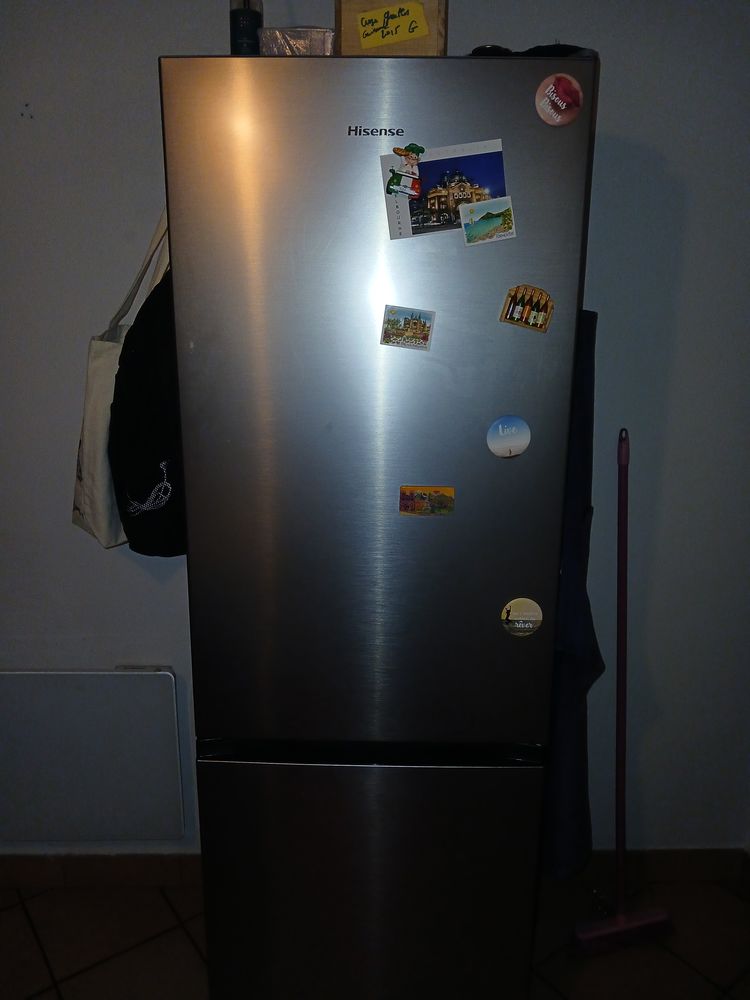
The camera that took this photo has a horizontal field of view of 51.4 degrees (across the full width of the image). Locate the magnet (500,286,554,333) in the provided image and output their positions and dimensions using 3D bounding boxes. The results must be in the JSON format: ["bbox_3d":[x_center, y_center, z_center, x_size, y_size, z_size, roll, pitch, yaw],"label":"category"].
[{"bbox_3d":[0.209,-0.260,1.054,0.066,0.054,0.006,15,14,-2],"label":"magnet"}]

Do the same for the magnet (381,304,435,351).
[{"bbox_3d":[0.045,-0.234,1.065,0.069,0.053,0.005,8,14,-1],"label":"magnet"}]

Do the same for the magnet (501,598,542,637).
[{"bbox_3d":[0.220,0.176,1.163,0.061,0.061,0.006,1,14,1],"label":"magnet"}]

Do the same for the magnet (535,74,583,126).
[{"bbox_3d":[0.235,-0.508,0.991,0.061,0.061,0.006,40,12,-8],"label":"magnet"}]

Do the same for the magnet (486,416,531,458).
[{"bbox_3d":[0.189,-0.088,1.098,0.061,0.061,0.006,-4,14,2],"label":"magnet"}]

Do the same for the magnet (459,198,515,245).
[{"bbox_3d":[0.150,-0.367,1.029,0.068,0.051,0.005,-10,14,4],"label":"magnet"}]

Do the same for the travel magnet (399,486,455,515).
[{"bbox_3d":[0.076,0.001,1.123,0.078,0.040,0.005,1,14,1],"label":"travel magnet"}]

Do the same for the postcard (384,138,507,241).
[{"bbox_3d":[0.093,-0.406,1.022,0.158,0.103,0.002,-7,14,3],"label":"postcard"}]

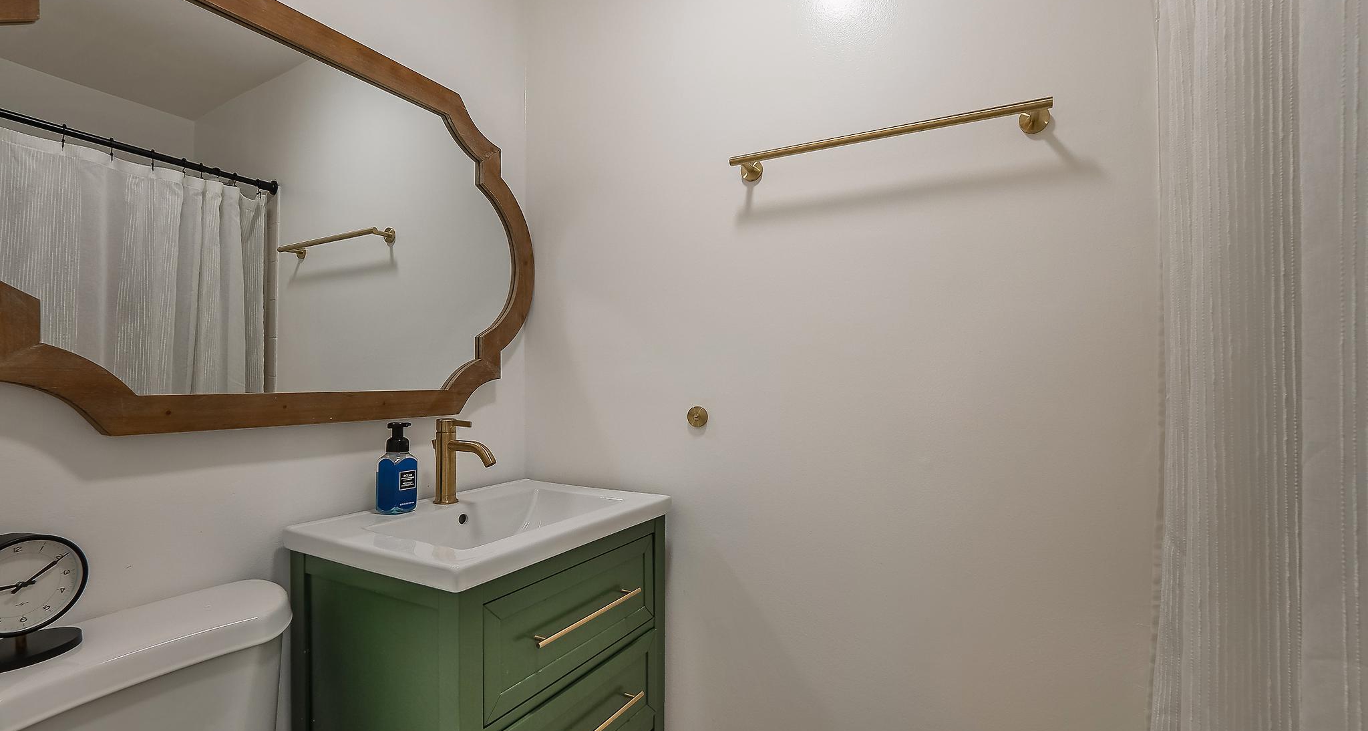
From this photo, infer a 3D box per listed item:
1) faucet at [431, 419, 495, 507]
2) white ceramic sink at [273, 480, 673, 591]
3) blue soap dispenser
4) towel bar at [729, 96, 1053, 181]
[{"bbox_3d":[-0.497,0.219,1.250,0.195,0.188,0.055,-1,-2,29],"label":"faucet"},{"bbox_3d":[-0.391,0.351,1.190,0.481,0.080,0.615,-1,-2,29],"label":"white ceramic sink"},{"bbox_3d":[-0.619,0.219,1.196,0.070,0.184,0.064,-1,-2,32],"label":"blue soap dispenser"},{"bbox_3d":[0.376,-0.444,1.102,0.600,0.054,0.078,-1,-2,29],"label":"towel bar"}]

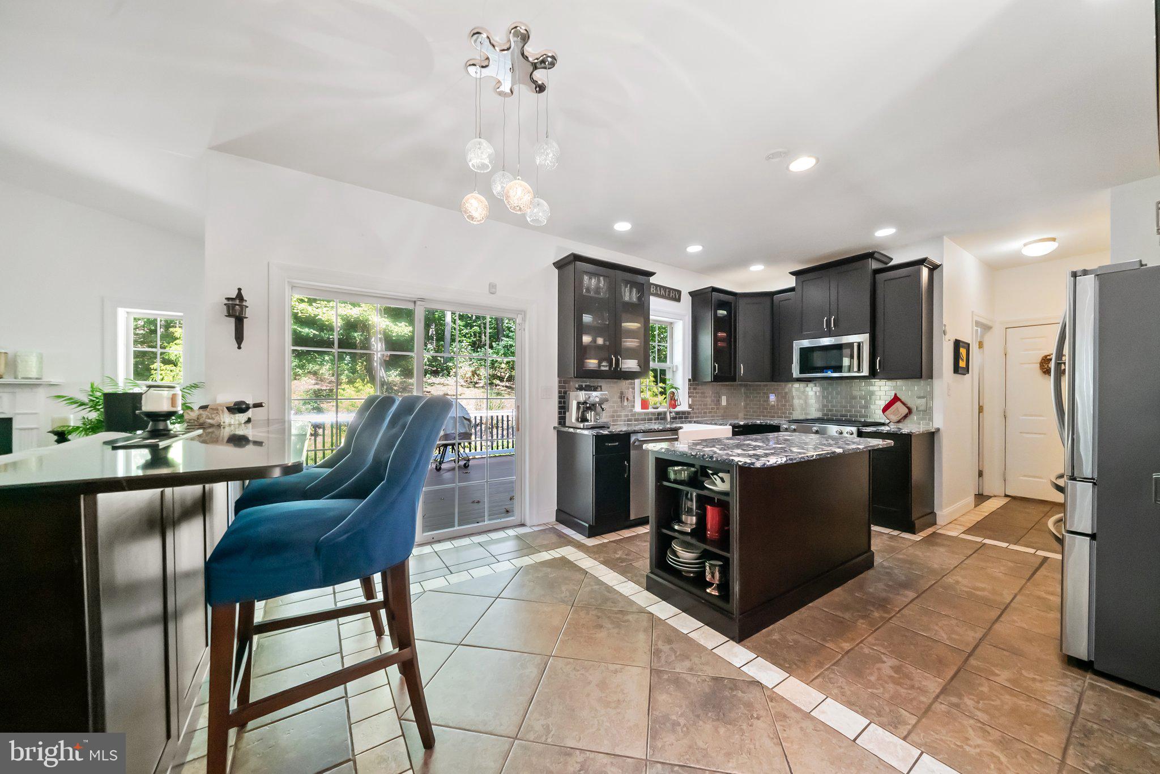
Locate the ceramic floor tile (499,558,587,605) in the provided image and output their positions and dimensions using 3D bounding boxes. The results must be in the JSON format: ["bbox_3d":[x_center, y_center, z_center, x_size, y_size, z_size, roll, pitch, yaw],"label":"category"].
[{"bbox_3d":[-0.198,1.278,2.596,0.465,0.012,0.620,0,0,11],"label":"ceramic floor tile"}]

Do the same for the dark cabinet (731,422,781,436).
[{"bbox_3d":[1.928,0.849,4.758,1.000,0.876,0.600,0,0,-33],"label":"dark cabinet"}]

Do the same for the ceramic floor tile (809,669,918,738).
[{"bbox_3d":[1.157,1.294,1.587,0.155,0.010,0.320,0,0,-34],"label":"ceramic floor tile"}]

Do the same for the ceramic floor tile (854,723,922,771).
[{"bbox_3d":[1.113,1.304,1.398,0.147,0.010,0.147,0,0,-31],"label":"ceramic floor tile"}]

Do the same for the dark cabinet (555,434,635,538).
[{"bbox_3d":[0.115,0.849,3.584,0.405,0.890,0.635,0,0,-33],"label":"dark cabinet"}]

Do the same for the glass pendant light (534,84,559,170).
[{"bbox_3d":[-0.146,-1.185,1.712,0.118,0.430,0.118,0,0,0],"label":"glass pendant light"}]

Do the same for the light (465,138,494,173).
[{"bbox_3d":[-0.400,-0.927,1.548,0.118,0.115,0.118,0,0,-33],"label":"light"}]

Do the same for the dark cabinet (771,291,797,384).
[{"bbox_3d":[2.538,-0.601,4.609,0.330,1.050,0.290,0,0,-35],"label":"dark cabinet"}]

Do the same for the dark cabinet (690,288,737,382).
[{"bbox_3d":[1.677,-0.625,4.839,0.497,1.107,0.350,0,0,-34],"label":"dark cabinet"}]

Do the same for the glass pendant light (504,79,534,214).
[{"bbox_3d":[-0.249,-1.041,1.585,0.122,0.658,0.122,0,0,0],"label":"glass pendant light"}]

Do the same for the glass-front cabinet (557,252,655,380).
[{"bbox_3d":[0.263,-0.634,3.886,1.000,1.110,0.355,0,0,-34],"label":"glass-front cabinet"}]

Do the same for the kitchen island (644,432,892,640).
[{"bbox_3d":[1.288,0.823,2.567,1.660,0.914,0.810,0,0,-35],"label":"kitchen island"}]

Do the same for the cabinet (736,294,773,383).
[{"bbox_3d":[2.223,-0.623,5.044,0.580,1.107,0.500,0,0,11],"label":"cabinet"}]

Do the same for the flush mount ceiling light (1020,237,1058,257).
[{"bbox_3d":[4.426,-1.333,3.723,0.245,0.125,0.245,0,0,-34],"label":"flush mount ceiling light"}]

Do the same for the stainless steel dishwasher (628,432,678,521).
[{"bbox_3d":[0.542,0.809,3.863,0.605,0.800,0.600,0,0,-33],"label":"stainless steel dishwasher"}]

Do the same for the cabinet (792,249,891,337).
[{"bbox_3d":[2.833,-0.925,4.231,0.456,0.802,0.824,0,0,-33],"label":"cabinet"}]

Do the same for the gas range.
[{"bbox_3d":[2.730,0.834,4.212,0.690,0.930,0.760,0,0,-34],"label":"gas range"}]

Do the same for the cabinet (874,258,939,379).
[{"bbox_3d":[3.183,-0.624,3.769,0.362,1.086,0.423,0,0,-33],"label":"cabinet"}]

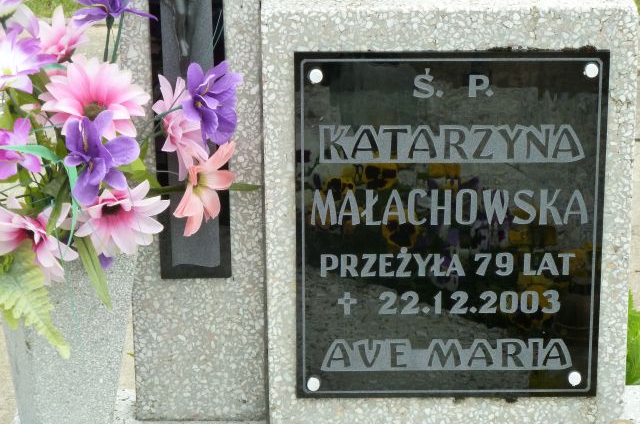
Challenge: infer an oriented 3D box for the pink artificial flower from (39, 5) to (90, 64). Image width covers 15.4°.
[{"bbox_3d":[-0.267,-0.185,2.466,0.066,0.060,0.060,0,20,0],"label":"pink artificial flower"}]

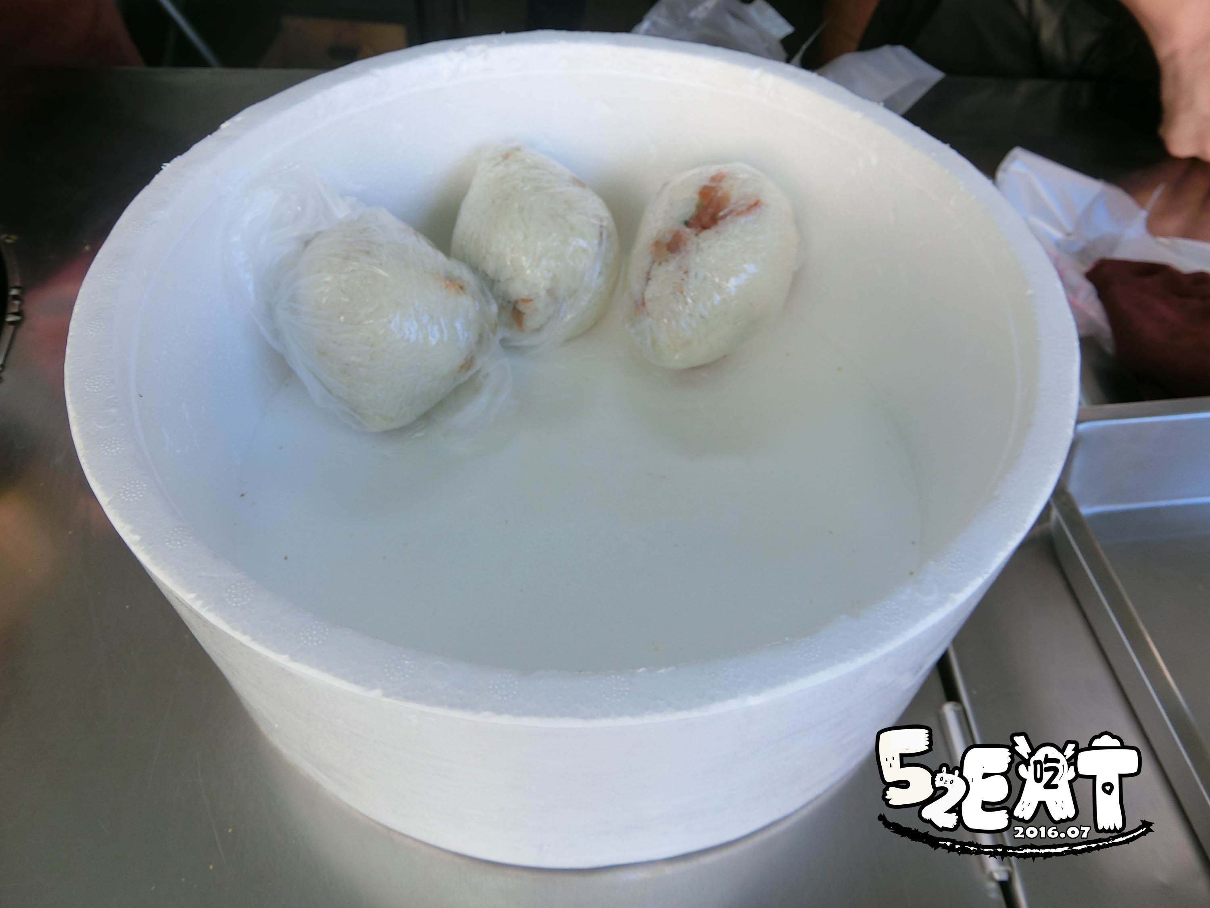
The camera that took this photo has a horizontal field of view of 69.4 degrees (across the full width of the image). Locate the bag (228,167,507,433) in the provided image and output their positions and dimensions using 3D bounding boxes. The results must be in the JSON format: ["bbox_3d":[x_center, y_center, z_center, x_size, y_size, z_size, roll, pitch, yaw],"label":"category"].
[{"bbox_3d":[-0.109,-0.067,0.427,0.118,0.097,0.120,21,54,15],"label":"bag"}]

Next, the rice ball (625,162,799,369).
[{"bbox_3d":[0.056,-0.099,0.462,0.084,0.080,0.115,27,80,19],"label":"rice ball"}]

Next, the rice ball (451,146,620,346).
[{"bbox_3d":[-0.037,-0.112,0.471,0.087,0.083,0.117,-13,64,-12],"label":"rice ball"}]

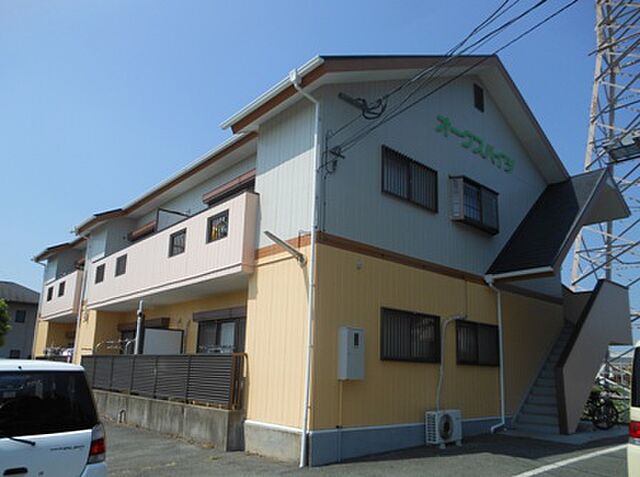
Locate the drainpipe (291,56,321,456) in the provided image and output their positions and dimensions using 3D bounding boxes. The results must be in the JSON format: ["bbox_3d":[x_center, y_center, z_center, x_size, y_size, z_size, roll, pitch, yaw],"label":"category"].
[{"bbox_3d":[-0.325,0.154,6.964,0.580,6.074,0.137,15,-20,-39],"label":"drainpipe"}]

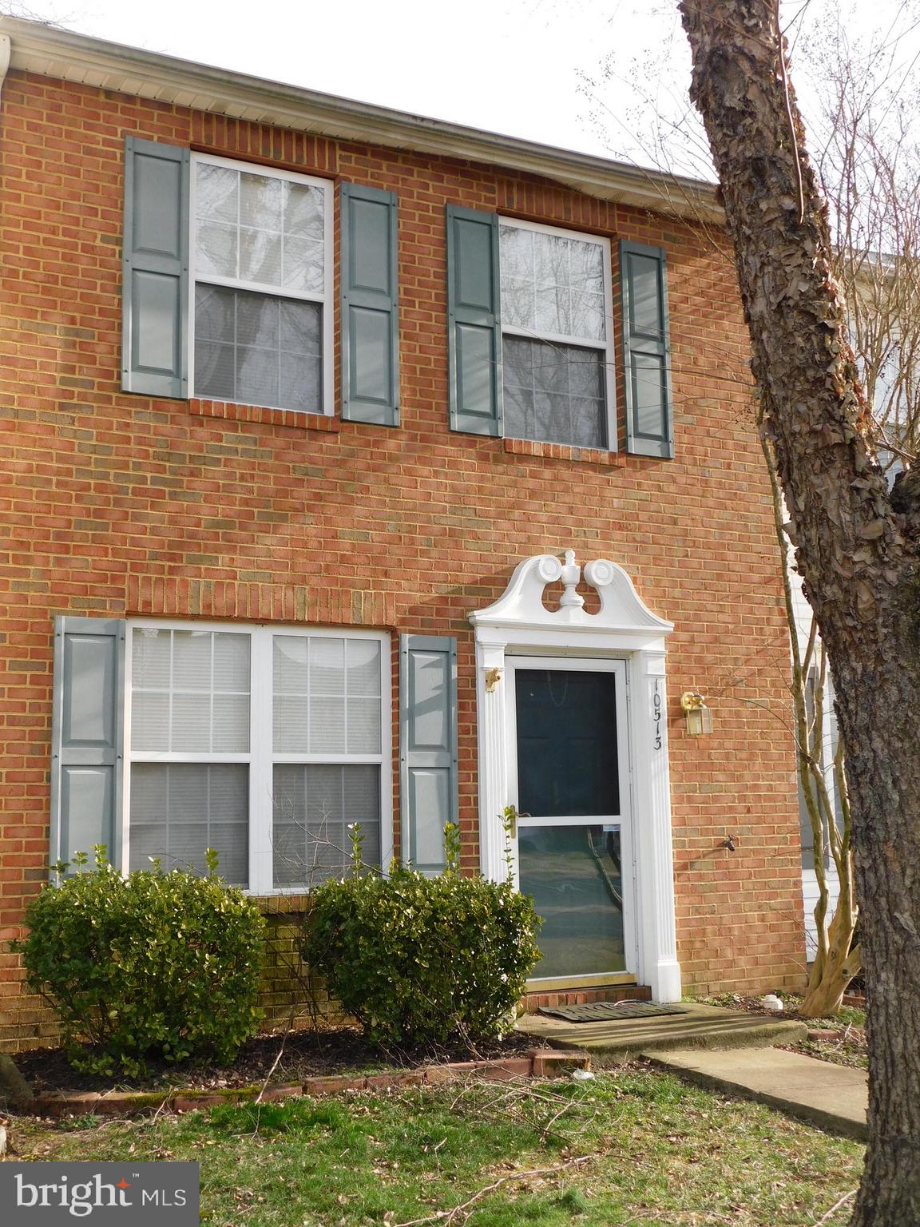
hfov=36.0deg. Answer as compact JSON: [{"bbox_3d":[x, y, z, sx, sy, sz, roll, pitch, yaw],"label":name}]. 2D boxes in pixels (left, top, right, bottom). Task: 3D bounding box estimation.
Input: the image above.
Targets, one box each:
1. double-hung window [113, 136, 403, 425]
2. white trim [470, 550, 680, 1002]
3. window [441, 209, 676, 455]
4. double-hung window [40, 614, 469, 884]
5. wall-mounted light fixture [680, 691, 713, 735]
[{"bbox_3d":[-1.126,-1.874,8.192,1.663,1.478,0.140,3,-9,-27],"label":"double-hung window"},{"bbox_3d":[0.703,0.983,8.618,1.401,2.770,0.220,3,-9,-27],"label":"white trim"},{"bbox_3d":[0.643,-1.771,9.087,1.658,1.455,0.140,3,-9,-27],"label":"window"},{"bbox_3d":[-1.068,0.805,7.802,2.332,1.473,0.140,3,-9,-27],"label":"double-hung window"},{"bbox_3d":[1.510,0.626,9.005,0.119,0.267,0.190,3,-9,-27],"label":"wall-mounted light fixture"}]

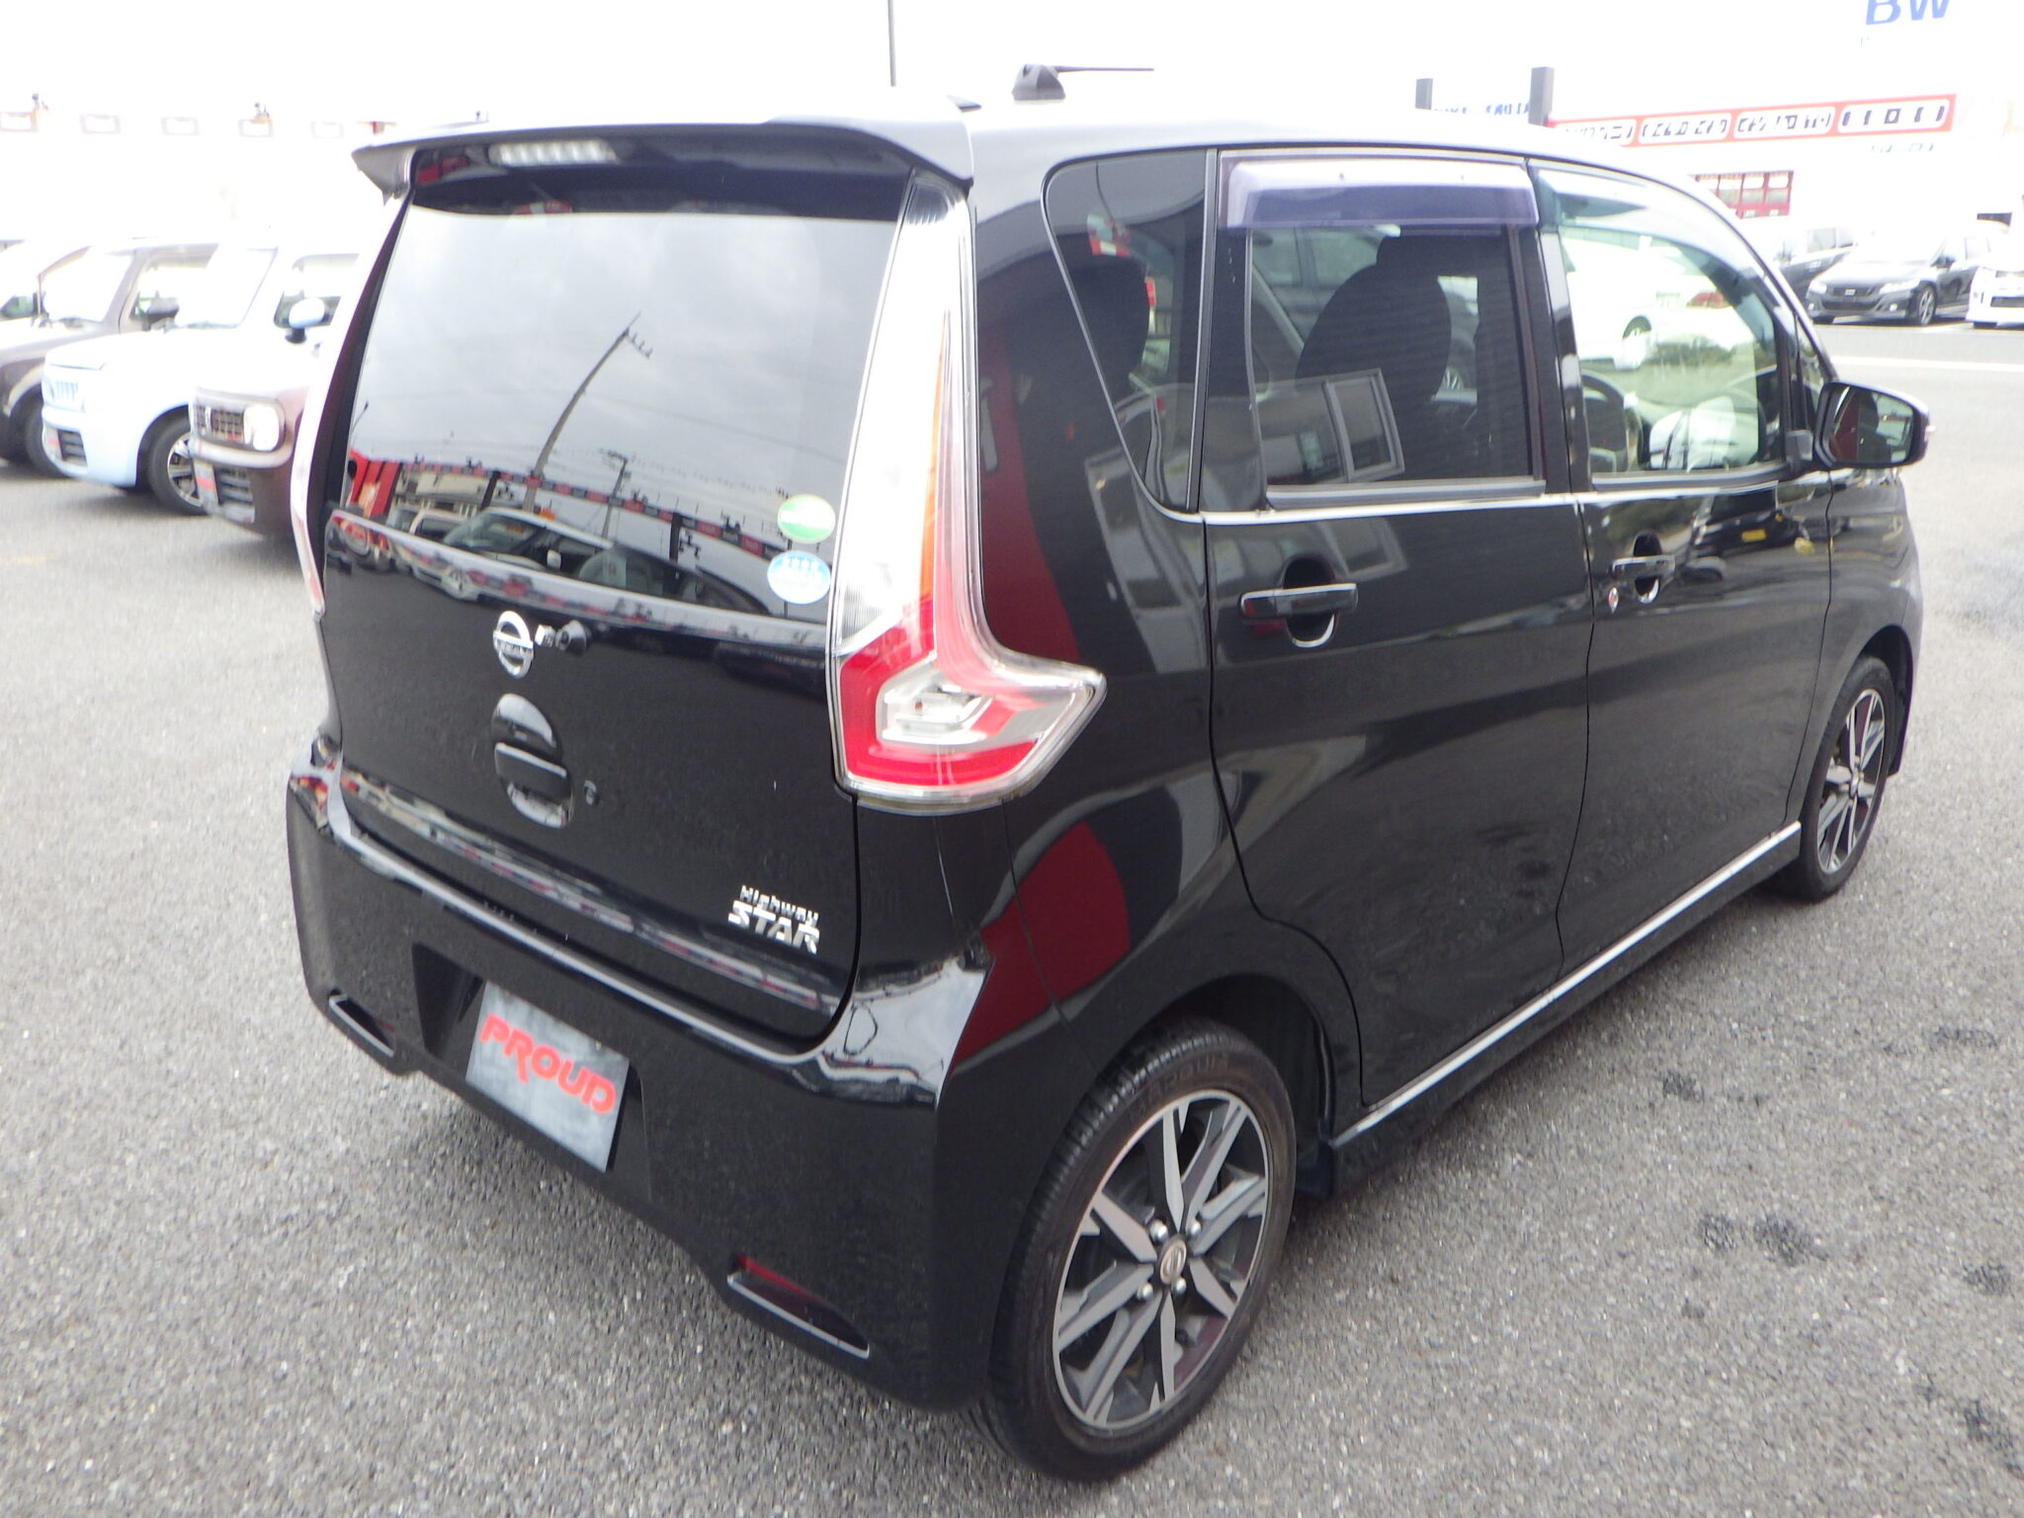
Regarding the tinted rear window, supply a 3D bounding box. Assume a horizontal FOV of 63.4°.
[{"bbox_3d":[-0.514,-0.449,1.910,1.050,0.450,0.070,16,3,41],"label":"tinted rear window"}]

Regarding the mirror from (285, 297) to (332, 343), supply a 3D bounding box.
[{"bbox_3d":[-3.880,-2.424,9.028,0.240,0.245,0.140,15,23,41],"label":"mirror"}]

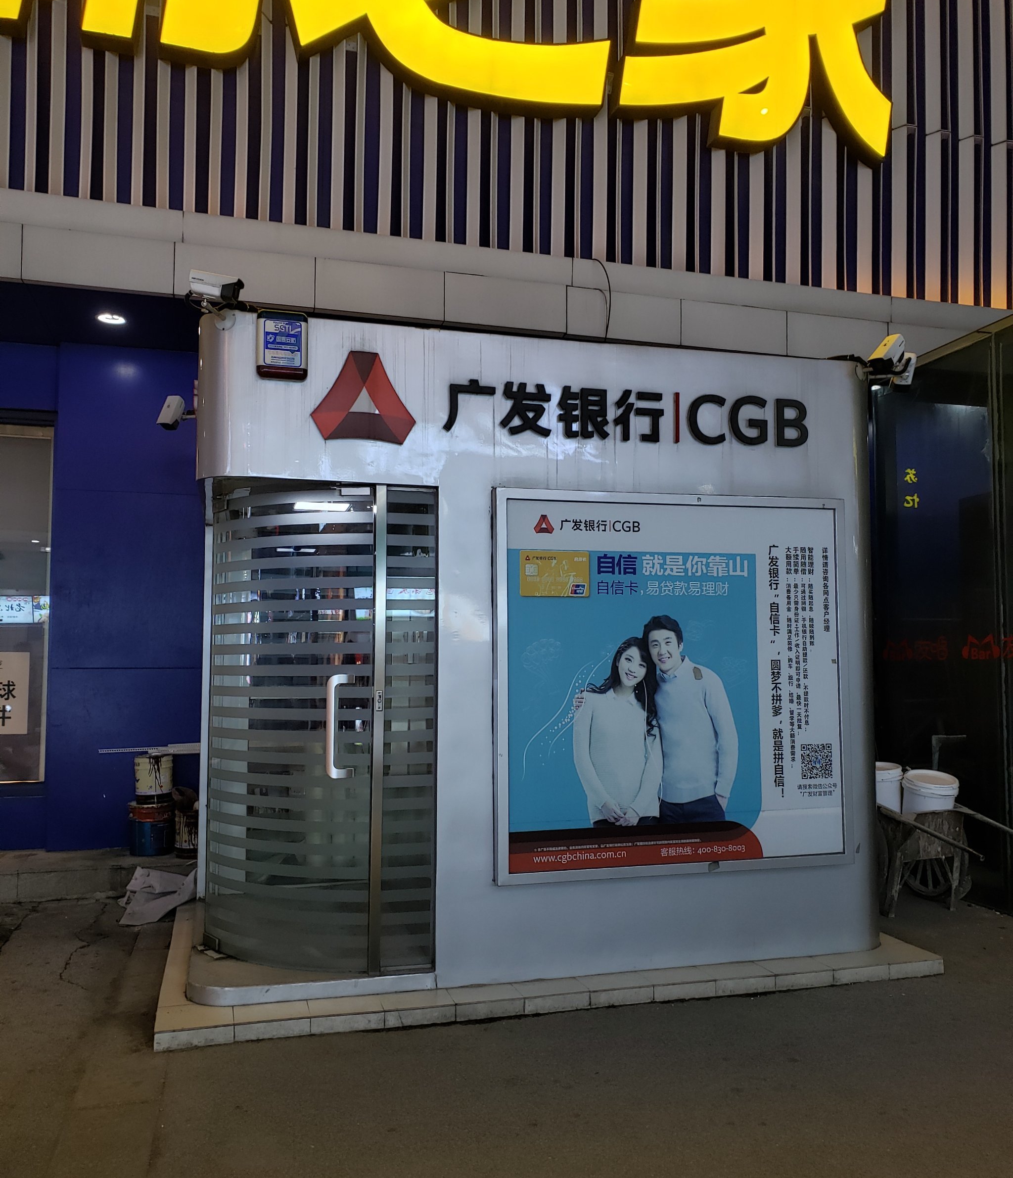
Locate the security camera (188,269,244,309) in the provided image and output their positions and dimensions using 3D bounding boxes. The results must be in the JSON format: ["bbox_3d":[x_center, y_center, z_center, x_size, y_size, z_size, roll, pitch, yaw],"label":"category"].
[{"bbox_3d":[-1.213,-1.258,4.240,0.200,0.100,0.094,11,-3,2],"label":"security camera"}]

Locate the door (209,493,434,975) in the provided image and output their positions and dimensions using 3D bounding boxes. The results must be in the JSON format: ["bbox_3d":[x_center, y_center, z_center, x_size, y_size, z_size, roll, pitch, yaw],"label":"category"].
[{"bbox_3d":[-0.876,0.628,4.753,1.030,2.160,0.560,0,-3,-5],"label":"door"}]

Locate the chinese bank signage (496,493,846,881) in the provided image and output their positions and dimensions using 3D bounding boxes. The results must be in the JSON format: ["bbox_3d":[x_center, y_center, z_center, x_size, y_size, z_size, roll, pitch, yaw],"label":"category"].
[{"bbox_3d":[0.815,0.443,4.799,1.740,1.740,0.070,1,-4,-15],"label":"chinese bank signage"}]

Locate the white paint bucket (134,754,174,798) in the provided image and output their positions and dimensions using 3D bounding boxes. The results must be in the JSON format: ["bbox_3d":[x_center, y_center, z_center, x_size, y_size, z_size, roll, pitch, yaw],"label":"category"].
[{"bbox_3d":[-2.486,1.339,7.150,0.270,0.345,0.270,1,-4,-15],"label":"white paint bucket"}]

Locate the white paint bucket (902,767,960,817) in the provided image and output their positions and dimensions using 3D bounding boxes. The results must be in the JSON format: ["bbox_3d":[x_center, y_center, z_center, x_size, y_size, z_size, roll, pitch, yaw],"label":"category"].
[{"bbox_3d":[2.571,1.315,6.173,0.320,0.345,0.320,0,8,0],"label":"white paint bucket"}]

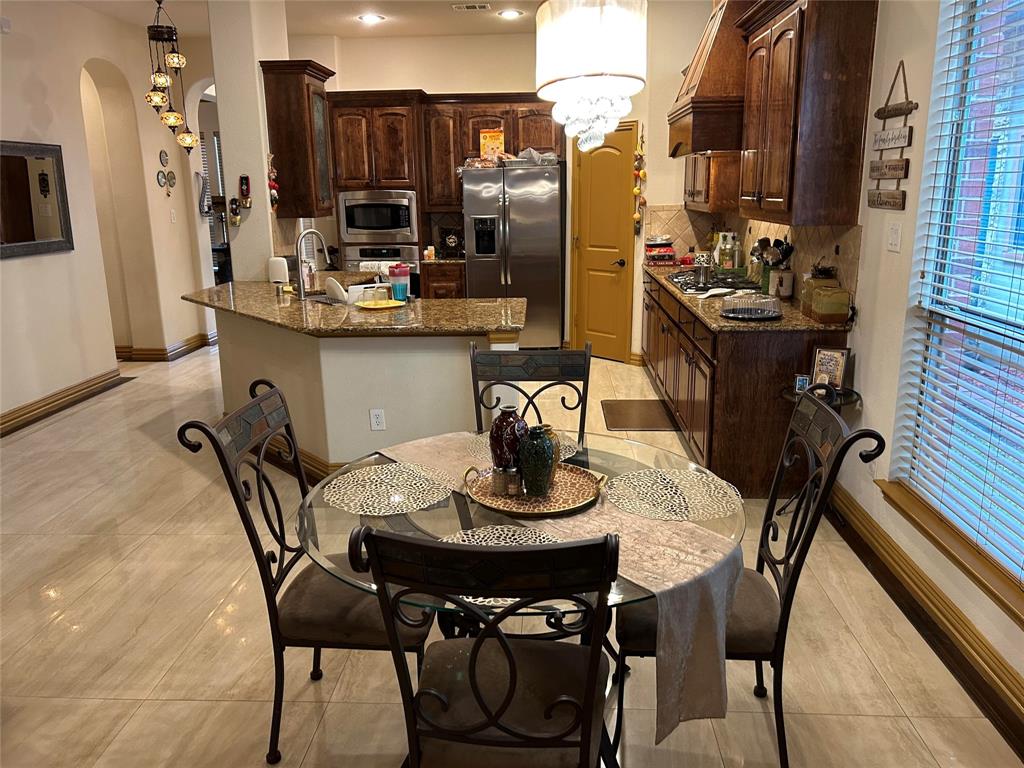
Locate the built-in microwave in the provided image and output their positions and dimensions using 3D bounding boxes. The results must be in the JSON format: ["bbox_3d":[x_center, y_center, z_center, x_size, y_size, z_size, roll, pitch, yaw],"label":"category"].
[{"bbox_3d":[-1.300,-1.691,7.775,0.757,0.487,0.420,0,14,4],"label":"built-in microwave"}]

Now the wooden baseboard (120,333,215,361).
[{"bbox_3d":[-3.548,-0.389,7.906,0.620,0.130,0.920,0,14,4],"label":"wooden baseboard"}]

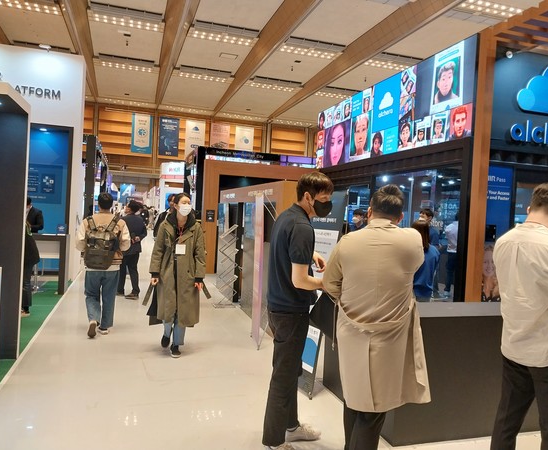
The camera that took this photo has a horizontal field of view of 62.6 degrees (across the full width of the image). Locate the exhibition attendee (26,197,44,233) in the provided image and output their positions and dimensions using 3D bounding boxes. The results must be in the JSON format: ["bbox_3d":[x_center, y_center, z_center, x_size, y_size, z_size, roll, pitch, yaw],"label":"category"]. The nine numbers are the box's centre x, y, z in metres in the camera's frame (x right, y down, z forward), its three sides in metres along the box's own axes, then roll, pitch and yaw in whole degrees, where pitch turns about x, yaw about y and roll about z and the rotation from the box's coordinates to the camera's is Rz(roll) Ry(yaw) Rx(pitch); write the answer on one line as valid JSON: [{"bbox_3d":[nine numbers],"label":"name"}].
[{"bbox_3d":[-4.509,0.294,8.314,0.520,1.650,0.380,3,1,-6],"label":"exhibition attendee"}]

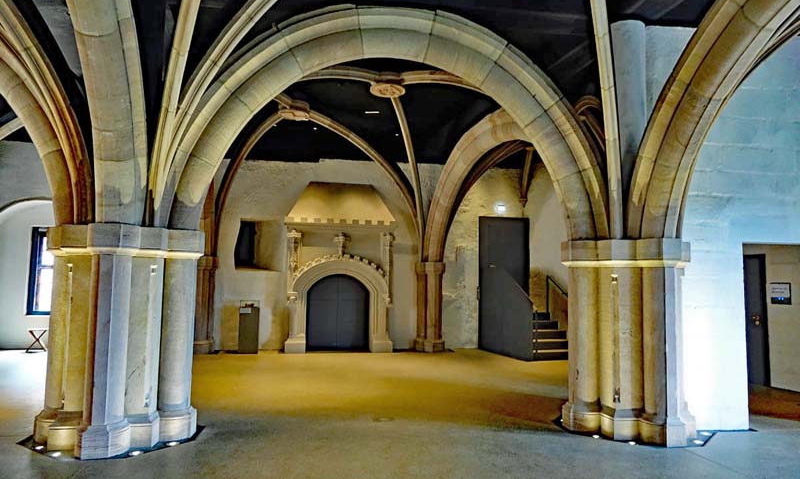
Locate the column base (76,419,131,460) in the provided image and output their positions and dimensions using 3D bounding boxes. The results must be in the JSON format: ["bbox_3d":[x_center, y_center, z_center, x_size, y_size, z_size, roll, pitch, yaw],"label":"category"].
[{"bbox_3d":[-2.654,1.747,4.752,0.490,0.270,0.450,2,-5,-17],"label":"column base"}]

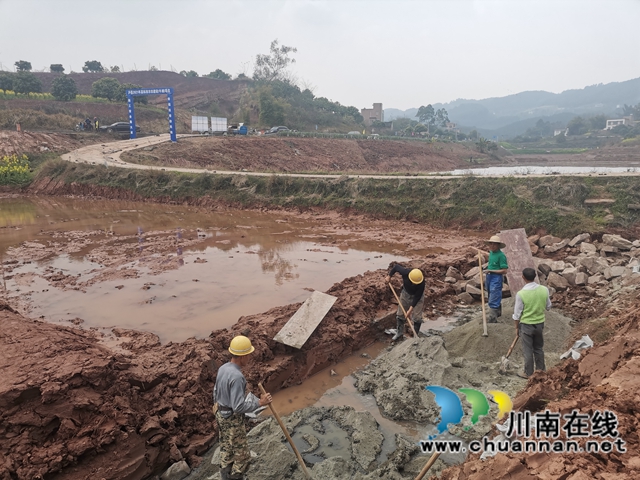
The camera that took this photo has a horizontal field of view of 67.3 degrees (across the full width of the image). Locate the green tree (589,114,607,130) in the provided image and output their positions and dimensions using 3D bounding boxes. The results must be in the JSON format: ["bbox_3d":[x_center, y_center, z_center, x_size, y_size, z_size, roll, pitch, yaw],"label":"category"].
[{"bbox_3d":[138.496,-58.592,240.000,8.600,8.200,8.300,7,15,28],"label":"green tree"}]

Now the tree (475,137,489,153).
[{"bbox_3d":[30.237,-17.880,90.000,2.500,3.000,2.400,3,11,18],"label":"tree"}]

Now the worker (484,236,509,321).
[{"bbox_3d":[3.420,0.735,9.350,0.460,1.720,0.520,-9,16,-34],"label":"worker"}]

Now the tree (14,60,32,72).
[{"bbox_3d":[-70.889,-41.477,115.000,4.200,3.000,4.100,-7,15,-29],"label":"tree"}]

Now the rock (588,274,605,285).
[{"bbox_3d":[5.695,0.812,9.900,0.290,0.136,0.217,8,15,30],"label":"rock"}]

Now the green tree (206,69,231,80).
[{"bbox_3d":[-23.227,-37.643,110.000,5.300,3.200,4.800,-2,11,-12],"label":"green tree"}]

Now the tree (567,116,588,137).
[{"bbox_3d":[109.740,-48.374,205.000,8.300,8.400,8.300,7,15,27],"label":"tree"}]

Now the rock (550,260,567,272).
[{"bbox_3d":[5.210,0.577,10.500,0.315,0.203,0.252,7,15,27],"label":"rock"}]

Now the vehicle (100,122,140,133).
[{"bbox_3d":[-24.486,-13.734,59.000,4.700,1.460,1.820,-6,12,-29],"label":"vehicle"}]

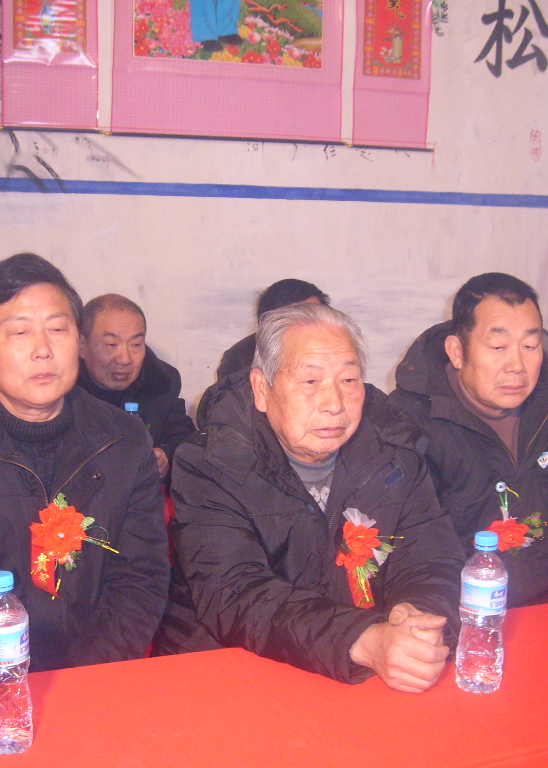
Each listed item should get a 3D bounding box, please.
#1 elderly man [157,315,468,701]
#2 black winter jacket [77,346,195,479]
[{"bbox_3d":[0.065,0.487,1.748,0.490,1.260,0.720,-3,7,-28],"label":"elderly man"},{"bbox_3d":[-0.401,0.252,2.519,0.490,0.670,0.400,-3,7,-22],"label":"black winter jacket"}]

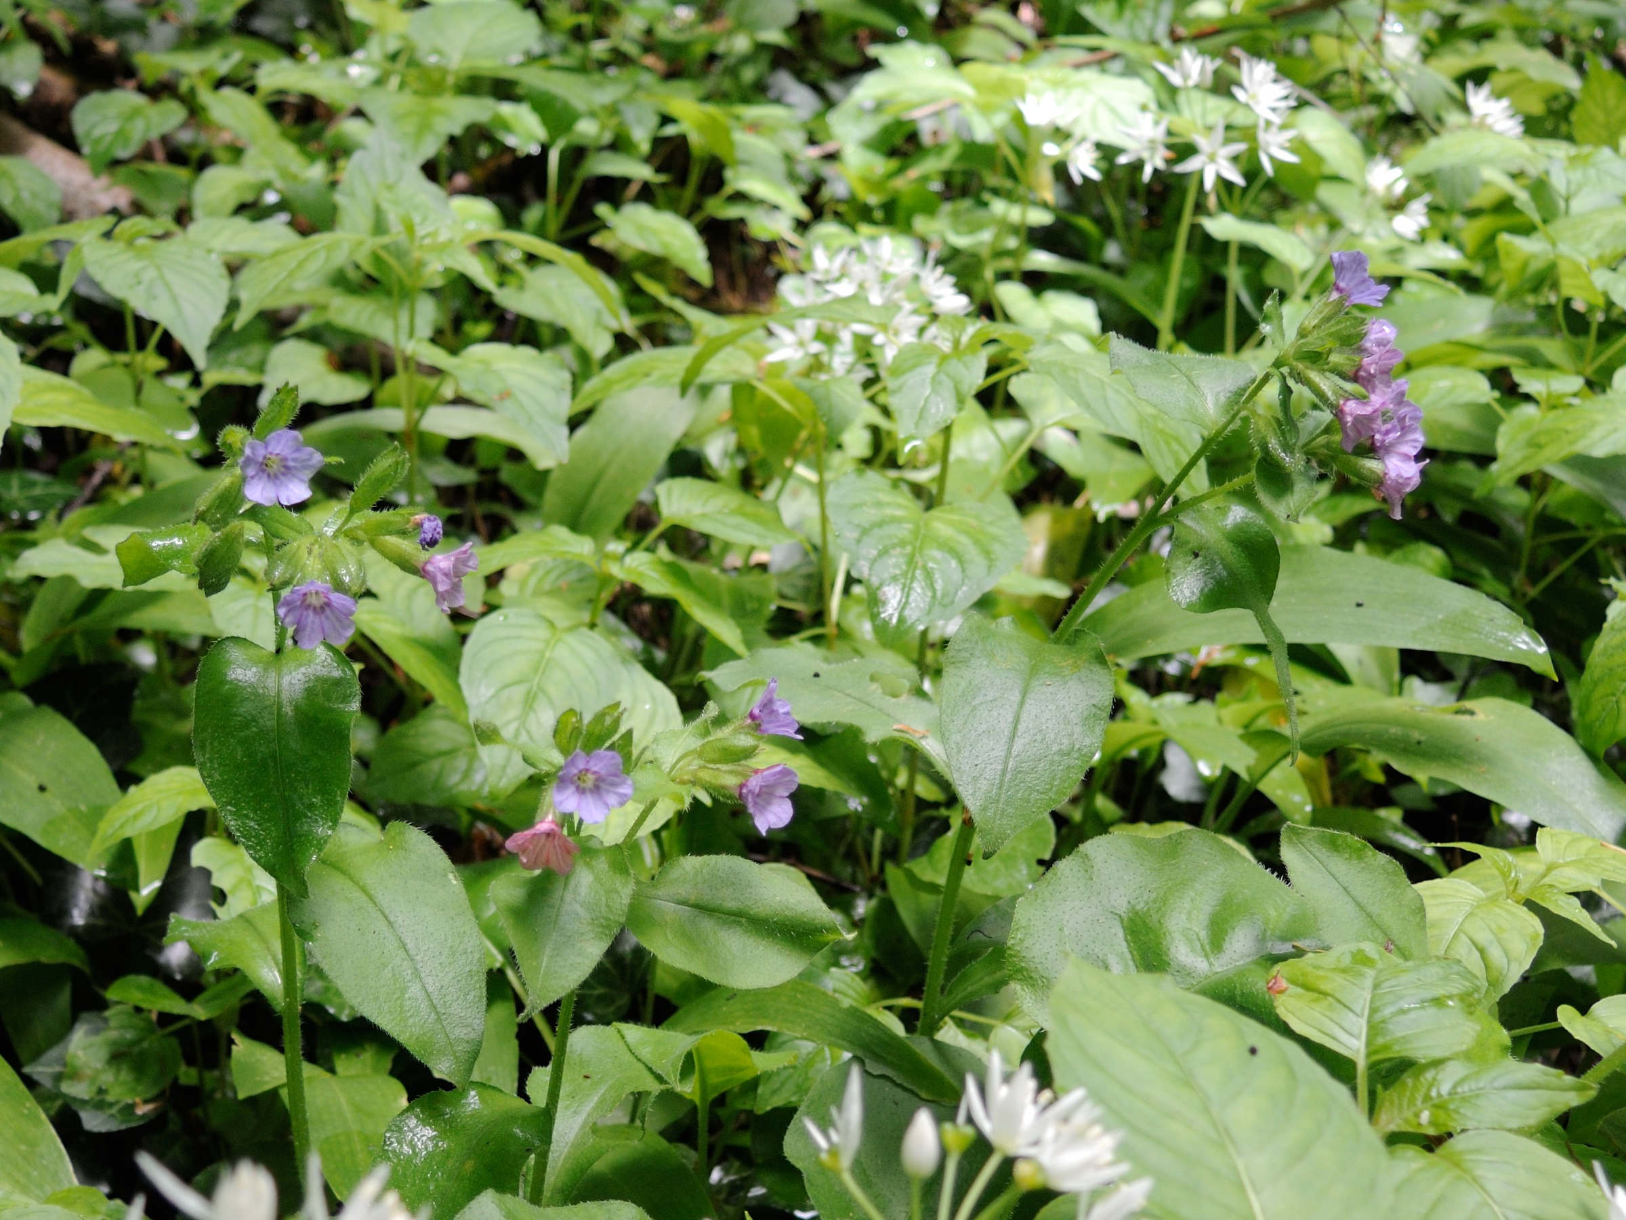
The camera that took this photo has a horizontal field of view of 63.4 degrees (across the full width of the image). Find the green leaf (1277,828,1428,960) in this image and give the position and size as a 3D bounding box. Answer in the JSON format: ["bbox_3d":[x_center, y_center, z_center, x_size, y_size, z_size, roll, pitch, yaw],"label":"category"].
[{"bbox_3d":[0.130,0.070,0.310,0.029,0.007,0.042,-32,67,-27],"label":"green leaf"}]

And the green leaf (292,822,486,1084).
[{"bbox_3d":[-0.106,0.087,0.330,0.044,0.014,0.072,-26,70,-21],"label":"green leaf"}]

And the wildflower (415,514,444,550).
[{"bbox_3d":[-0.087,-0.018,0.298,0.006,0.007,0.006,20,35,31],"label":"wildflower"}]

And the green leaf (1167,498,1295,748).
[{"bbox_3d":[0.089,0.003,0.280,0.026,0.053,0.016,3,18,8],"label":"green leaf"}]

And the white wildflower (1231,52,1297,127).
[{"bbox_3d":[0.140,-0.162,0.410,0.020,0.021,0.015,16,0,22],"label":"white wildflower"}]

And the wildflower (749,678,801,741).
[{"bbox_3d":[-0.009,0.023,0.303,0.013,0.015,0.015,-13,20,21],"label":"wildflower"}]

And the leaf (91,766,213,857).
[{"bbox_3d":[-0.165,0.050,0.330,0.036,0.010,0.018,-32,44,-18],"label":"leaf"}]

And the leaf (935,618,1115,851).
[{"bbox_3d":[0.047,0.028,0.292,0.036,0.051,0.012,15,6,1],"label":"leaf"}]

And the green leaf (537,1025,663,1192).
[{"bbox_3d":[-0.045,0.106,0.280,0.026,0.035,0.018,9,18,-9],"label":"green leaf"}]

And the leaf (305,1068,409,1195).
[{"bbox_3d":[-0.129,0.147,0.370,0.031,0.012,0.042,-9,51,-12],"label":"leaf"}]

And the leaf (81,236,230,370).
[{"bbox_3d":[-0.217,-0.102,0.435,0.040,0.012,0.048,-27,56,-24],"label":"leaf"}]

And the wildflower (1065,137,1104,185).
[{"bbox_3d":[0.087,-0.143,0.420,0.011,0.015,0.013,24,38,35],"label":"wildflower"}]

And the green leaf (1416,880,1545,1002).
[{"bbox_3d":[0.151,0.076,0.300,0.028,0.010,0.034,33,47,8],"label":"green leaf"}]

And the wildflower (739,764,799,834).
[{"bbox_3d":[-0.009,0.039,0.272,0.012,0.014,0.013,-10,7,38],"label":"wildflower"}]

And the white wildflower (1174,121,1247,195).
[{"bbox_3d":[0.125,-0.142,0.413,0.023,0.022,0.009,3,9,6],"label":"white wildflower"}]

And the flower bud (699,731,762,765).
[{"bbox_3d":[-0.017,0.029,0.272,0.013,0.006,0.006,-13,-4,16],"label":"flower bud"}]

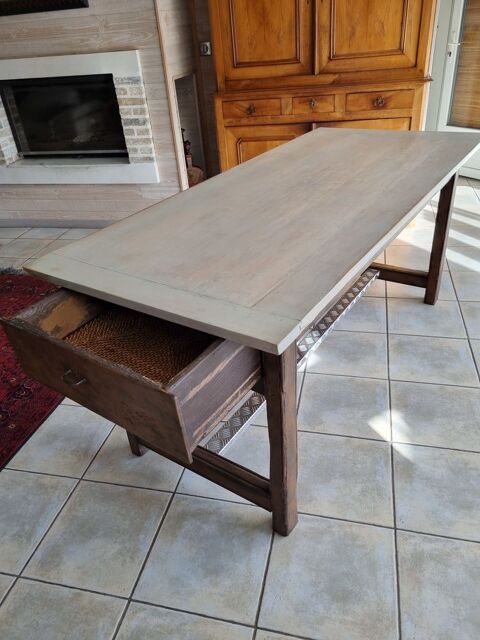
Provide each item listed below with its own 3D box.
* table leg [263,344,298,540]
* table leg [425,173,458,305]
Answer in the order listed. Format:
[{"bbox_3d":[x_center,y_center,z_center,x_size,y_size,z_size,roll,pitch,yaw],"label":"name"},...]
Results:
[{"bbox_3d":[0.108,0.291,1.227,0.050,0.750,0.064,16,38,31],"label":"table leg"},{"bbox_3d":[0.940,-0.411,2.235,0.050,0.750,0.064,16,38,31],"label":"table leg"}]

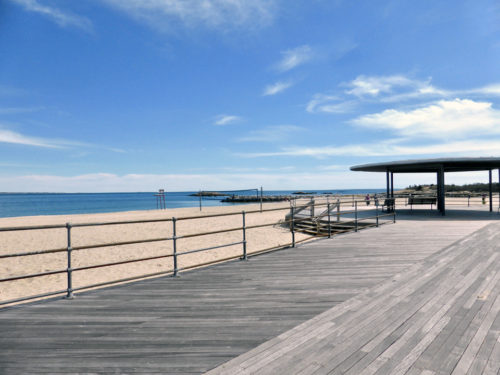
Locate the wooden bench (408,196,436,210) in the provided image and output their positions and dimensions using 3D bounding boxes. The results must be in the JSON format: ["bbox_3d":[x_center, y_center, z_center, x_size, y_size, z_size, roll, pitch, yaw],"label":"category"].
[{"bbox_3d":[11.579,1.109,23.300,1.800,0.870,0.620,-1,0,15],"label":"wooden bench"}]

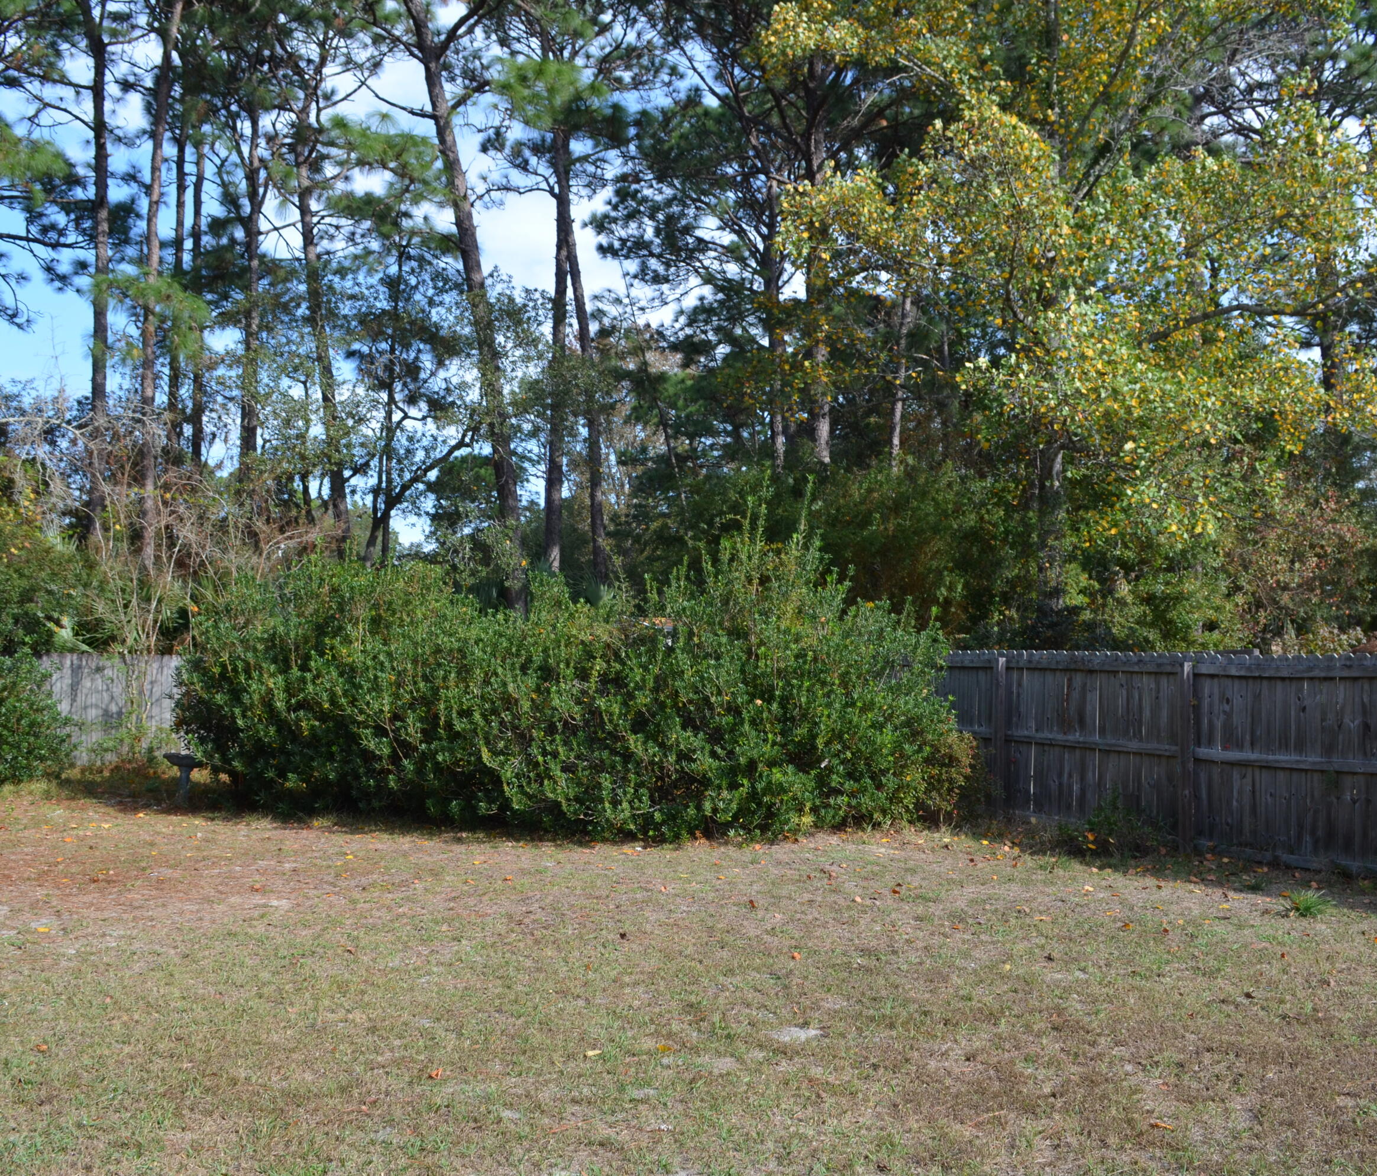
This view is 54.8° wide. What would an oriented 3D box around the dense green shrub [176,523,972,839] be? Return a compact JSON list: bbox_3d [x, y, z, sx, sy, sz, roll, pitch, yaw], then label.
[{"bbox_3d":[-1.450,1.000,14.700,8.700,3.000,3.500,-1,-3,11],"label":"dense green shrub"}]

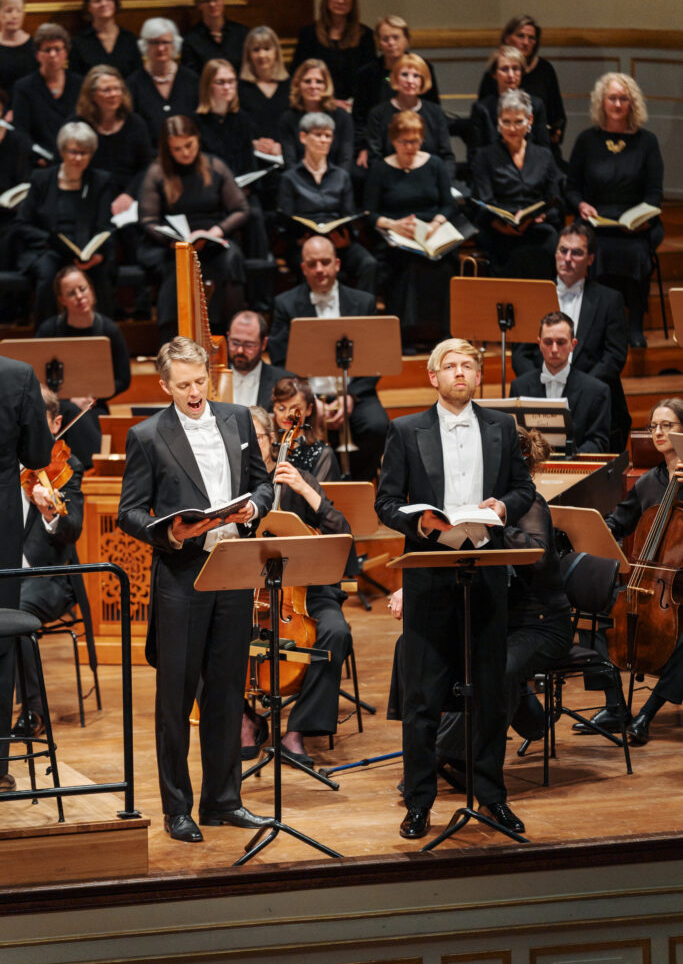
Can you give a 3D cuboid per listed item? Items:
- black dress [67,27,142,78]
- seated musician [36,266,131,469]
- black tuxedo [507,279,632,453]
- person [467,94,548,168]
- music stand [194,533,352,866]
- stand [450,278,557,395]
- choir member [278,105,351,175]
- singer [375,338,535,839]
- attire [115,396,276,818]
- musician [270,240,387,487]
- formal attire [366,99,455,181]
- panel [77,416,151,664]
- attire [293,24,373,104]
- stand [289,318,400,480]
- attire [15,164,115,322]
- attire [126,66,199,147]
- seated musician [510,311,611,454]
[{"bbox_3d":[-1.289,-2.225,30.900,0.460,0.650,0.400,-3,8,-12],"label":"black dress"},{"bbox_3d":[-1.234,-0.384,26.687,0.520,1.240,0.720,0,8,2],"label":"seated musician"},{"bbox_3d":[1.105,-0.521,27.290,0.570,0.900,0.580,0,8,13],"label":"black tuxedo"},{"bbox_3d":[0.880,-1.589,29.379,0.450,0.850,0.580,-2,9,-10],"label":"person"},{"bbox_3d":[-0.249,0.761,20.072,0.550,1.160,0.480,-3,8,-14],"label":"music stand"},{"bbox_3d":[0.779,-0.460,26.923,0.540,1.020,0.460,2,8,25],"label":"stand"},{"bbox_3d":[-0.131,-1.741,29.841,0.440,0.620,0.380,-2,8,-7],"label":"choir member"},{"bbox_3d":[0.432,0.367,20.553,0.570,1.780,0.450,-3,8,-12],"label":"singer"},{"bbox_3d":[-0.522,0.441,20.309,0.540,1.520,0.420,-4,9,-22],"label":"attire"},{"bbox_3d":[-0.047,-0.490,26.364,0.570,1.310,0.850,-2,9,-6],"label":"musician"},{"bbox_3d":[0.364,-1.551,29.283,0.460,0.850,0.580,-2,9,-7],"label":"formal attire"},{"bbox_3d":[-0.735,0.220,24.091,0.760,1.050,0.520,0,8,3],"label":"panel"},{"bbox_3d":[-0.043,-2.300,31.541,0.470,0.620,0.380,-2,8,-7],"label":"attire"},{"bbox_3d":[0.014,-0.350,26.727,0.540,0.880,0.460,-1,8,0],"label":"stand"},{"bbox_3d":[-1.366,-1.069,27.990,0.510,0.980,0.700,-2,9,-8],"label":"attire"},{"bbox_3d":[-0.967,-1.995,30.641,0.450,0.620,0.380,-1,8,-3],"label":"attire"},{"bbox_3d":[0.983,-0.091,25.165,0.500,1.300,0.820,1,9,11],"label":"seated musician"}]

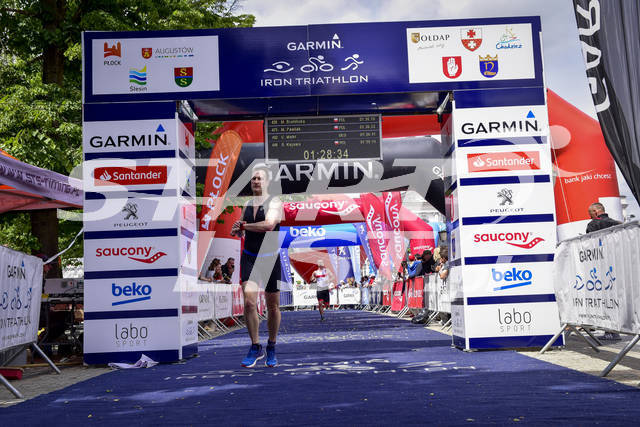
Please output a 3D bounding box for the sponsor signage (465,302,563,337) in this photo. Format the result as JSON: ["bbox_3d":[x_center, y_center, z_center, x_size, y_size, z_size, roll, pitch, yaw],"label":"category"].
[{"bbox_3d":[1.997,1.098,7.314,0.980,0.335,0.040,-2,-7,0],"label":"sponsor signage"}]

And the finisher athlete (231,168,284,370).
[{"bbox_3d":[-0.580,0.494,6.568,0.500,1.800,0.450,-3,-7,11],"label":"finisher athlete"}]

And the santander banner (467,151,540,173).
[{"bbox_3d":[1.971,-0.547,7.601,0.772,0.198,0.030,-2,-7,-1],"label":"santander banner"}]

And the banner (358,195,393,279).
[{"bbox_3d":[1.952,0.760,24.568,0.650,3.100,0.080,-14,-6,-1],"label":"banner"}]

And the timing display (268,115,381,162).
[{"bbox_3d":[0.045,-0.850,8.111,1.322,0.533,0.100,-2,-7,-1],"label":"timing display"}]

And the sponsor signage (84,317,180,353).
[{"bbox_3d":[-1.948,1.260,7.351,0.970,0.345,0.040,-2,-7,-1],"label":"sponsor signage"}]

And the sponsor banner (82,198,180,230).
[{"bbox_3d":[-1.968,0.006,7.449,0.980,0.342,0.040,-2,-7,0],"label":"sponsor banner"}]

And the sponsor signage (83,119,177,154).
[{"bbox_3d":[-2.026,-0.823,7.602,0.970,0.345,0.040,-2,-7,-1],"label":"sponsor signage"}]

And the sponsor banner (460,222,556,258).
[{"bbox_3d":[1.967,0.280,7.408,0.980,0.344,0.040,-2,-7,0],"label":"sponsor banner"}]

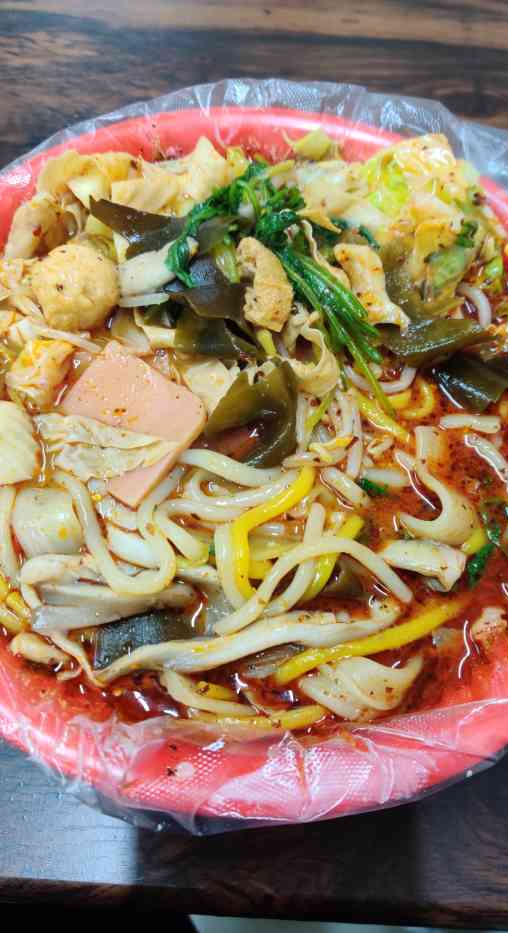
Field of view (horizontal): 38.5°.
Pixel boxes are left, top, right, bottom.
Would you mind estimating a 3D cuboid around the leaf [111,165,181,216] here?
[{"bbox_3d":[-0.040,-0.101,0.267,0.026,0.014,0.019,9,63,2],"label":"leaf"}]

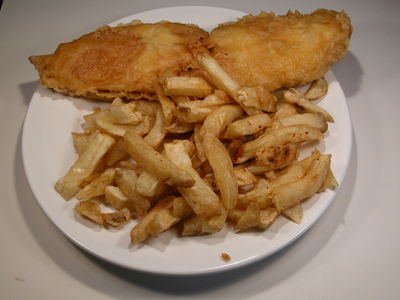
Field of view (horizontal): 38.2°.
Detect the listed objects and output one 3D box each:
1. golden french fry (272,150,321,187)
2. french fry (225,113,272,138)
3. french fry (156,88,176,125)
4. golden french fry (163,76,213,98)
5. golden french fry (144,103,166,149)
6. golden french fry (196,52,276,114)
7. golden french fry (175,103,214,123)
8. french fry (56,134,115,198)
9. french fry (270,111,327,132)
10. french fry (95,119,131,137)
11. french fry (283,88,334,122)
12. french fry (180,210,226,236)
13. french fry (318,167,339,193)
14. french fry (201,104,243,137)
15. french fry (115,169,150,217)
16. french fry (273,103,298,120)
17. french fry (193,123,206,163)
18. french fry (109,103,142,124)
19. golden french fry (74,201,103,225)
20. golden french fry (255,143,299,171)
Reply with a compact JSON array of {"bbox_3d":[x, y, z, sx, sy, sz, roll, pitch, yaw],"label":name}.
[{"bbox_3d":[0.073,0.015,0.444,0.040,0.010,0.011,-29,61,-13],"label":"golden french fry"},{"bbox_3d":[0.040,-0.020,0.462,0.035,0.011,0.012,-15,56,-2],"label":"french fry"},{"bbox_3d":[-0.027,-0.035,0.470,0.011,0.010,0.032,-11,74,-7],"label":"french fry"},{"bbox_3d":[-0.010,-0.052,0.479,0.037,0.010,0.011,3,57,0],"label":"golden french fry"},{"bbox_3d":[-0.037,-0.020,0.471,0.012,0.011,0.036,7,59,6],"label":"golden french fry"},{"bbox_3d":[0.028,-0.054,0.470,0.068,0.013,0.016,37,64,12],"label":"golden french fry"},{"bbox_3d":[-0.004,-0.031,0.470,0.033,0.012,0.013,-4,56,3],"label":"golden french fry"},{"bbox_3d":[-0.090,0.012,0.452,0.013,0.011,0.054,33,77,21],"label":"french fry"},{"bbox_3d":[0.081,-0.023,0.470,0.046,0.011,0.012,-5,56,-4],"label":"french fry"},{"bbox_3d":[-0.069,-0.017,0.463,0.028,0.007,0.008,16,59,12],"label":"french fry"},{"bbox_3d":[0.091,-0.036,0.483,0.045,0.008,0.008,31,61,13],"label":"french fry"},{"bbox_3d":[0.003,0.054,0.426,0.031,0.014,0.014,-10,56,0],"label":"french fry"},{"bbox_3d":[0.098,0.024,0.443,0.013,0.010,0.016,-18,68,-11],"label":"french fry"},{"bbox_3d":[0.019,-0.022,0.461,0.033,0.012,0.013,-33,60,-29],"label":"french fry"},{"bbox_3d":[-0.052,0.033,0.437,0.014,0.012,0.032,-27,83,-16],"label":"french fry"},{"bbox_3d":[0.071,-0.032,0.479,0.021,0.010,0.010,-22,58,-13],"label":"french fry"},{"bbox_3d":[0.000,-0.006,0.461,0.010,0.011,0.036,-5,56,-2],"label":"french fry"},{"bbox_3d":[-0.061,-0.029,0.473,0.026,0.011,0.016,2,56,2],"label":"french fry"},{"bbox_3d":[-0.083,0.047,0.435,0.019,0.007,0.010,30,61,17],"label":"golden french fry"},{"bbox_3d":[0.061,0.005,0.455,0.036,0.010,0.011,-17,58,-15],"label":"golden french fry"}]

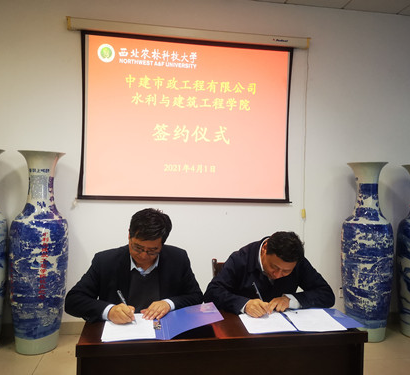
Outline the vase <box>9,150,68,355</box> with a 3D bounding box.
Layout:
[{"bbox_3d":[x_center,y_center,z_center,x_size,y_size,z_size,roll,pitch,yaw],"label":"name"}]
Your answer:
[{"bbox_3d":[-1.398,0.518,3.294,0.455,1.636,0.455,1,0,-9],"label":"vase"}]

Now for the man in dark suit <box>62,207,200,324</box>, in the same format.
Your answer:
[{"bbox_3d":[-0.318,0.728,1.888,0.620,1.260,0.720,1,0,-9],"label":"man in dark suit"}]

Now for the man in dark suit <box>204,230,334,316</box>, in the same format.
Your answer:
[{"bbox_3d":[0.290,0.788,1.998,0.620,1.170,0.750,1,0,-19],"label":"man in dark suit"}]

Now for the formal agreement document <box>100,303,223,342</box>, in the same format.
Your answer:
[{"bbox_3d":[-0.190,0.564,1.696,0.480,0.085,0.310,1,0,-9],"label":"formal agreement document"}]

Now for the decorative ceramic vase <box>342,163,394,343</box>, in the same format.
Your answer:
[{"bbox_3d":[1.542,0.594,3.678,0.455,1.631,0.455,1,0,-9],"label":"decorative ceramic vase"}]

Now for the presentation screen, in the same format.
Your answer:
[{"bbox_3d":[-0.141,-0.622,3.651,2.020,1.530,0.050,1,0,-9],"label":"presentation screen"}]

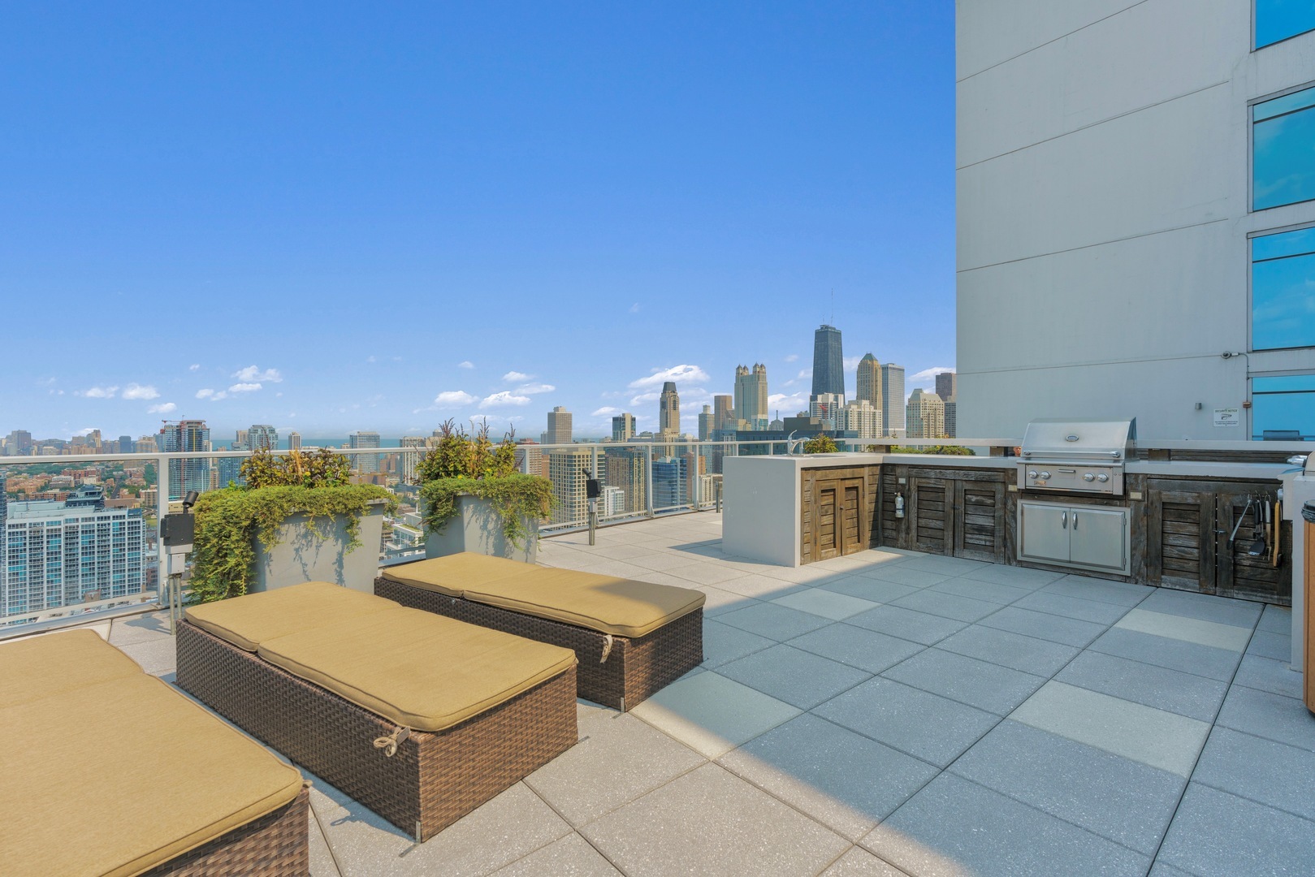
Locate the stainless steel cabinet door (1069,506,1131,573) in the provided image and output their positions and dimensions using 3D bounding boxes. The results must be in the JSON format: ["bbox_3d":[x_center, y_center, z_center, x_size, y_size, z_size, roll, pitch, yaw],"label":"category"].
[{"bbox_3d":[3.763,0.852,4.993,0.040,0.515,0.400,-1,1,-40],"label":"stainless steel cabinet door"}]

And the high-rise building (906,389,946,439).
[{"bbox_3d":[339.183,26.267,739.277,46.000,176.000,25.000,-1,1,-40],"label":"high-rise building"}]

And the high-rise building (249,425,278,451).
[{"bbox_3d":[-1286.484,36.940,1906.707,66.000,142.000,32.000,-1,0,-41],"label":"high-rise building"}]

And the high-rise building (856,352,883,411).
[{"bbox_3d":[357.368,-20.943,987.184,28.000,257.000,34.000,-1,0,-41],"label":"high-rise building"}]

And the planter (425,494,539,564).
[{"bbox_3d":[-1.625,0.843,5.391,0.817,0.790,0.817,0,1,43],"label":"planter"}]

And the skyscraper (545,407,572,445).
[{"bbox_3d":[-197.416,27.912,1183.931,36.000,172.000,36.000,-1,1,-40],"label":"skyscraper"}]

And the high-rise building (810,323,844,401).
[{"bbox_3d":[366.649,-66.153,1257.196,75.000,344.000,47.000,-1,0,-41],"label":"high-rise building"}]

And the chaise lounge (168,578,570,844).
[{"bbox_3d":[-1.357,1.030,2.622,2.049,0.374,0.690,0,0,34],"label":"chaise lounge"}]

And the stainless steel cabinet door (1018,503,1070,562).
[{"bbox_3d":[3.505,0.851,5.296,0.040,0.515,0.396,-1,1,-40],"label":"stainless steel cabinet door"}]

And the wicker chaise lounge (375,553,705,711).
[{"bbox_3d":[-0.786,1.023,3.448,2.049,0.374,0.675,0,0,35],"label":"wicker chaise lounge"}]

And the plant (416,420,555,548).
[{"bbox_3d":[-1.594,0.397,5.423,0.890,1.100,0.920,0,1,43],"label":"plant"}]

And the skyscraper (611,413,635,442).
[{"bbox_3d":[-64.441,22.385,1098.394,31.000,143.000,31.000,-1,1,-40],"label":"skyscraper"}]

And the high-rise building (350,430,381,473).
[{"bbox_3d":[-603.367,51.193,1207.994,41.000,131.000,52.000,-1,1,-40],"label":"high-rise building"}]

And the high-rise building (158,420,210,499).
[{"bbox_3d":[-791.465,43.850,980.546,56.000,136.000,32.000,-1,0,-41],"label":"high-rise building"}]

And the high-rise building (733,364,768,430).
[{"bbox_3d":[195.988,-25.785,1219.203,32.000,265.000,62.000,-1,0,-41],"label":"high-rise building"}]

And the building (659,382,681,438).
[{"bbox_3d":[22.342,3.568,1104.818,31.000,209.000,29.000,-1,0,-41],"label":"building"}]

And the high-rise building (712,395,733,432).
[{"bbox_3d":[149.793,3.690,1331.655,36.000,205.000,36.000,-1,0,-41],"label":"high-rise building"}]

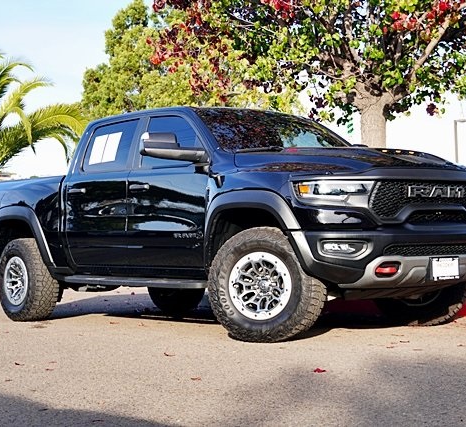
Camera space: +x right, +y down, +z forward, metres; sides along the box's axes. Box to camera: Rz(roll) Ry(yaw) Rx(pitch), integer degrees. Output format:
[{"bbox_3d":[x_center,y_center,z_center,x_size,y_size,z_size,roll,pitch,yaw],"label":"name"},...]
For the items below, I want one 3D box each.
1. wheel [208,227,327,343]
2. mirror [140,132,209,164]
[{"bbox_3d":[0.257,0.536,7.272,0.875,0.860,0.325,-2,-3,23],"label":"wheel"},{"bbox_3d":[-0.489,-0.544,7.954,0.490,0.250,0.280,0,-3,-21],"label":"mirror"}]

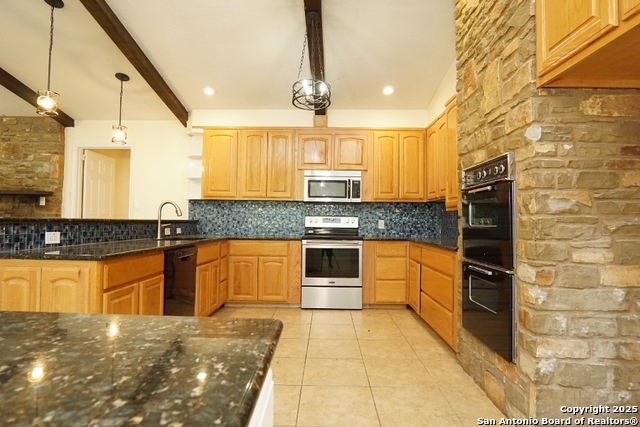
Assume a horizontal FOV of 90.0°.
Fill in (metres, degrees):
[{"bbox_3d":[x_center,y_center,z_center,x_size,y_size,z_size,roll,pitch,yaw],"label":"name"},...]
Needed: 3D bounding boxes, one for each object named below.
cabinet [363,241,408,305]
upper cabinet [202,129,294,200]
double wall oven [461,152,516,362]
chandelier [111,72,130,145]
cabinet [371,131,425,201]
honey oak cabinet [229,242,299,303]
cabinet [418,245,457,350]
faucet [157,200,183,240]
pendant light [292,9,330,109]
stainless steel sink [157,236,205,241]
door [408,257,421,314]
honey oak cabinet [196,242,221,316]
[{"bbox_3d":[0.828,0.769,4.297,0.562,0.820,0.600,1,-1,1],"label":"cabinet"},{"bbox_3d":[-0.989,-0.681,4.634,1.289,1.010,0.330,1,-2,1],"label":"upper cabinet"},{"bbox_3d":[1.362,0.256,2.117,0.560,1.200,0.675,1,-2,1],"label":"double wall oven"},{"bbox_3d":[-2.154,-1.134,3.472,0.155,0.763,0.155,1,-2,1],"label":"chandelier"},{"bbox_3d":[1.079,-0.656,4.595,0.751,0.984,0.330,1,-2,1],"label":"cabinet"},{"bbox_3d":[-0.714,0.776,4.460,0.941,0.820,0.610,1,-2,1],"label":"honey oak cabinet"},{"bbox_3d":[1.385,0.730,2.992,0.600,0.808,0.950,1,-1,1],"label":"cabinet"},{"bbox_3d":[-1.561,0.072,3.314,0.250,0.389,0.090,1,-1,1],"label":"faucet"},{"bbox_3d":[-0.072,-1.404,2.918,0.344,0.836,0.344,1,-1,1],"label":"pendant light"},{"bbox_3d":[-1.412,0.371,3.343,0.400,0.200,0.550,1,-1,1],"label":"stainless steel sink"},{"bbox_3d":[1.087,0.831,3.688,0.025,0.553,0.415,1,-1,1],"label":"door"},{"bbox_3d":[-1.499,0.707,3.468,0.600,0.800,0.745,1,-2,1],"label":"honey oak cabinet"}]

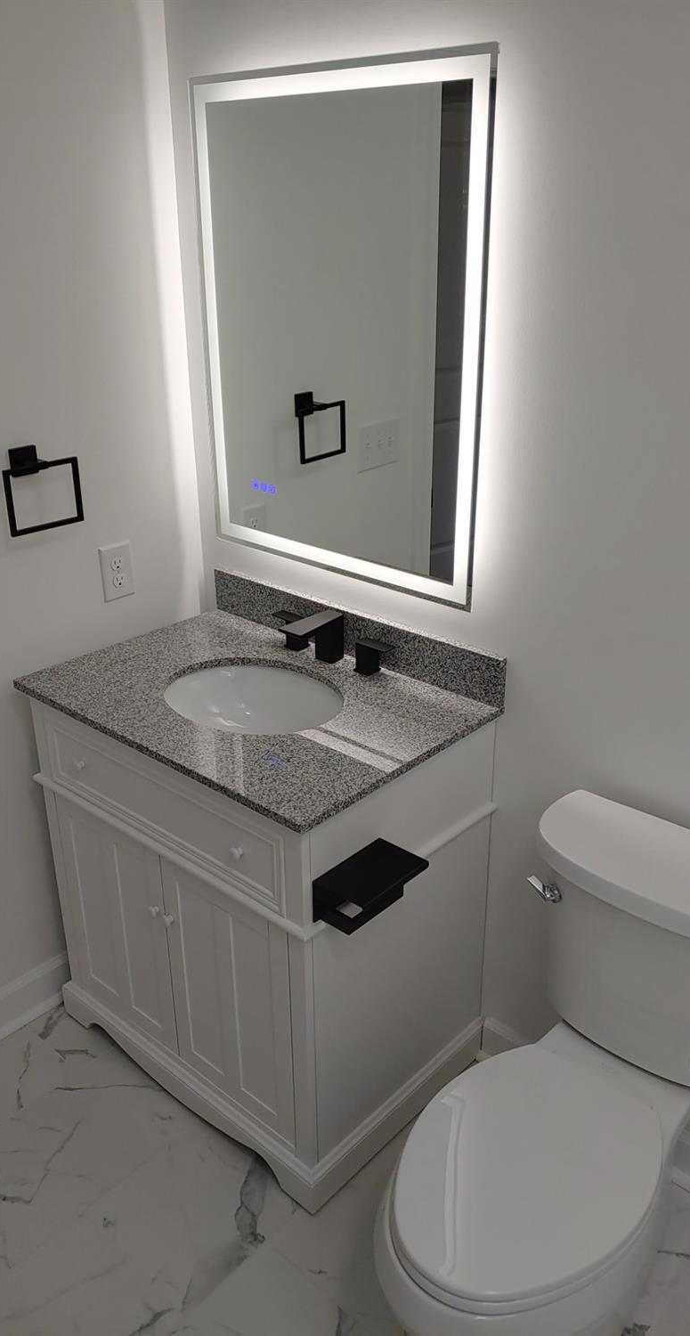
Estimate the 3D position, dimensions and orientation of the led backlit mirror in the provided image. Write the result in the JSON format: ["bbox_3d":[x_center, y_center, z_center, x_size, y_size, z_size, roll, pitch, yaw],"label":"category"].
[{"bbox_3d":[-0.023,-0.615,1.834,0.704,0.898,0.036,20,31,37],"label":"led backlit mirror"}]

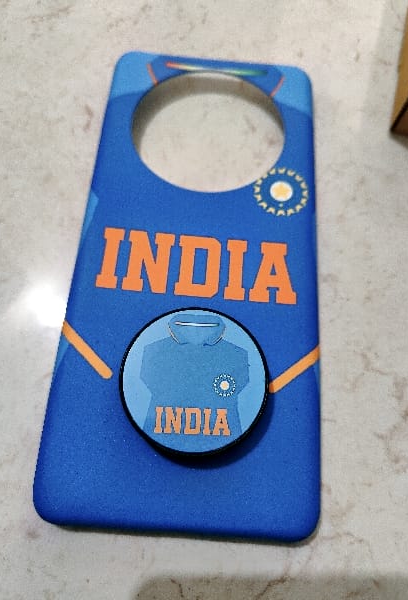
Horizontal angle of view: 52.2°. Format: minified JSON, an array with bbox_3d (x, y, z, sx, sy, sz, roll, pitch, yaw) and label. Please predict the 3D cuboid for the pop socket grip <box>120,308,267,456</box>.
[{"bbox_3d":[-0.003,0.023,0.117,0.040,0.010,0.040,5,71,-1],"label":"pop socket grip"}]

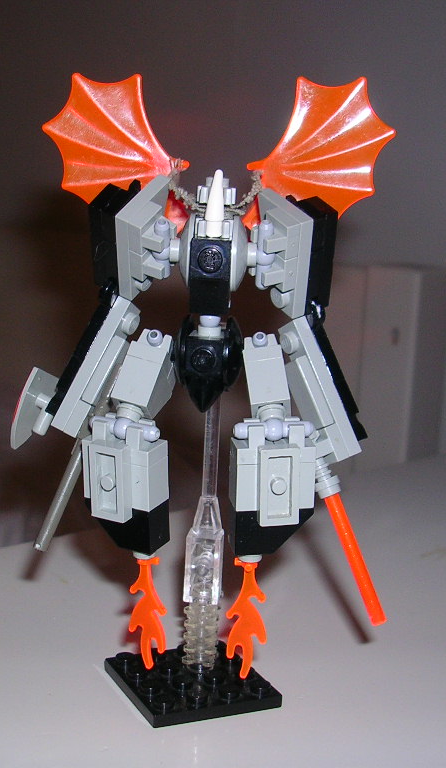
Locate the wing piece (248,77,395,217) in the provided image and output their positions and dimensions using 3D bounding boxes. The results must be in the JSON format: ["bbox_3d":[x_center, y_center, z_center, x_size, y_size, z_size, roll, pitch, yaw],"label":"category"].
[{"bbox_3d":[0.022,-0.052,0.247,0.032,0.033,0.009,2,10,-7],"label":"wing piece"}]

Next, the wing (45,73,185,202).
[{"bbox_3d":[-0.024,-0.053,0.252,0.032,0.033,0.009,6,10,15],"label":"wing"}]

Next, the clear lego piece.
[{"bbox_3d":[-0.004,0.035,0.266,0.009,0.067,0.009,4,10,6],"label":"clear lego piece"}]

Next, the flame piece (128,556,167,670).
[{"bbox_3d":[-0.017,0.051,0.253,0.008,0.025,0.004,2,10,22],"label":"flame piece"}]

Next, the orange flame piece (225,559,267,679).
[{"bbox_3d":[0.005,0.050,0.240,0.009,0.026,0.004,3,10,-5],"label":"orange flame piece"}]

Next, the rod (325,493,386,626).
[{"bbox_3d":[0.028,0.036,0.236,0.003,0.031,0.003,-21,12,0],"label":"rod"}]

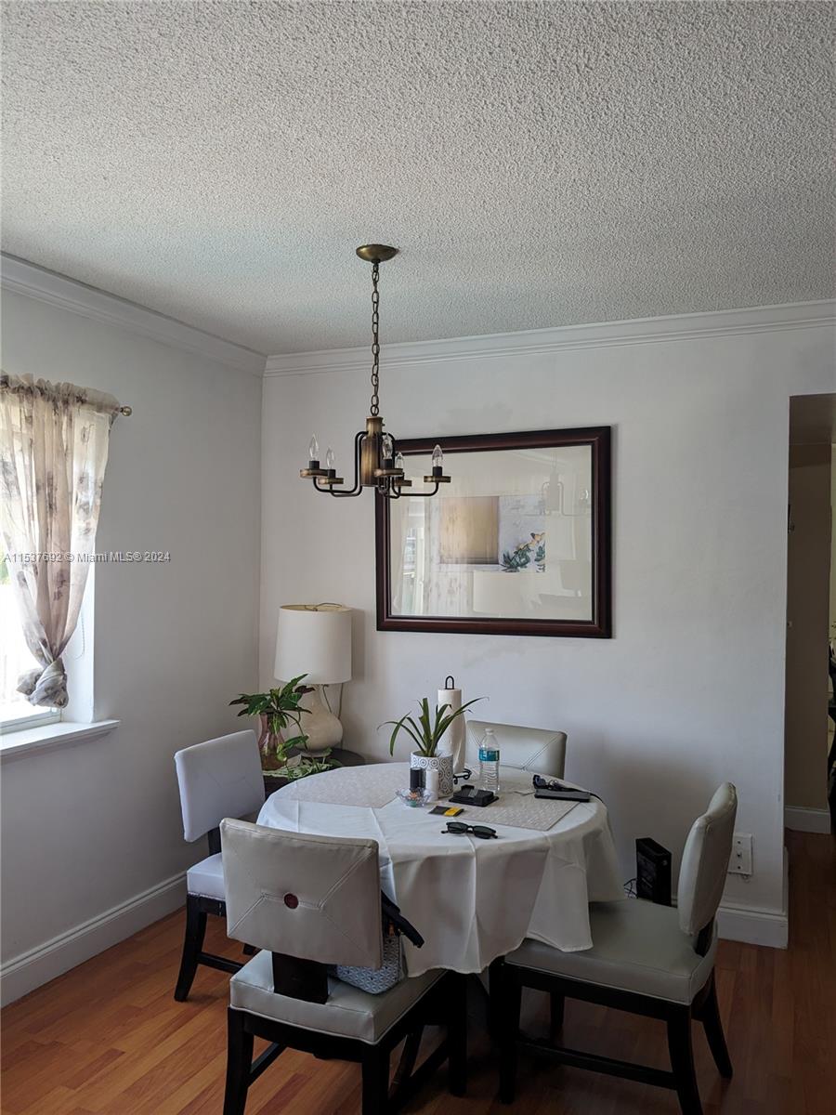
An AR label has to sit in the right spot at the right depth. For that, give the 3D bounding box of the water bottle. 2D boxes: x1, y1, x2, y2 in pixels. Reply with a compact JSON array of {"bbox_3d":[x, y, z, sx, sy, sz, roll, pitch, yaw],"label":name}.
[{"bbox_3d":[0.223,0.633,2.715,0.065,0.204,0.065,0,0,0],"label":"water bottle"}]

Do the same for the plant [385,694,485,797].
[{"bbox_3d":[0.044,0.584,2.682,0.320,0.300,0.290,0,0,24],"label":"plant"}]

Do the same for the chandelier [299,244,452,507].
[{"bbox_3d":[-0.129,-0.575,2.699,0.480,0.780,0.480,0,0,0],"label":"chandelier"}]

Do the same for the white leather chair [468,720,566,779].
[{"bbox_3d":[0.233,1.069,3.087,0.450,0.840,0.600,0,0,30],"label":"white leather chair"}]

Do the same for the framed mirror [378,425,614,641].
[{"bbox_3d":[0.303,-0.102,3.787,1.076,0.878,0.040,0,0,24],"label":"framed mirror"}]

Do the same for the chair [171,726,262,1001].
[{"bbox_3d":[-0.458,1.063,2.949,0.590,0.840,0.455,0,0,24],"label":"chair"}]

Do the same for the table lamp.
[{"bbox_3d":[-0.467,0.545,3.869,0.339,0.663,0.339,0,0,0],"label":"table lamp"}]

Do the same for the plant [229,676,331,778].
[{"bbox_3d":[-0.594,0.686,3.646,0.380,0.378,0.360,0,0,24],"label":"plant"}]

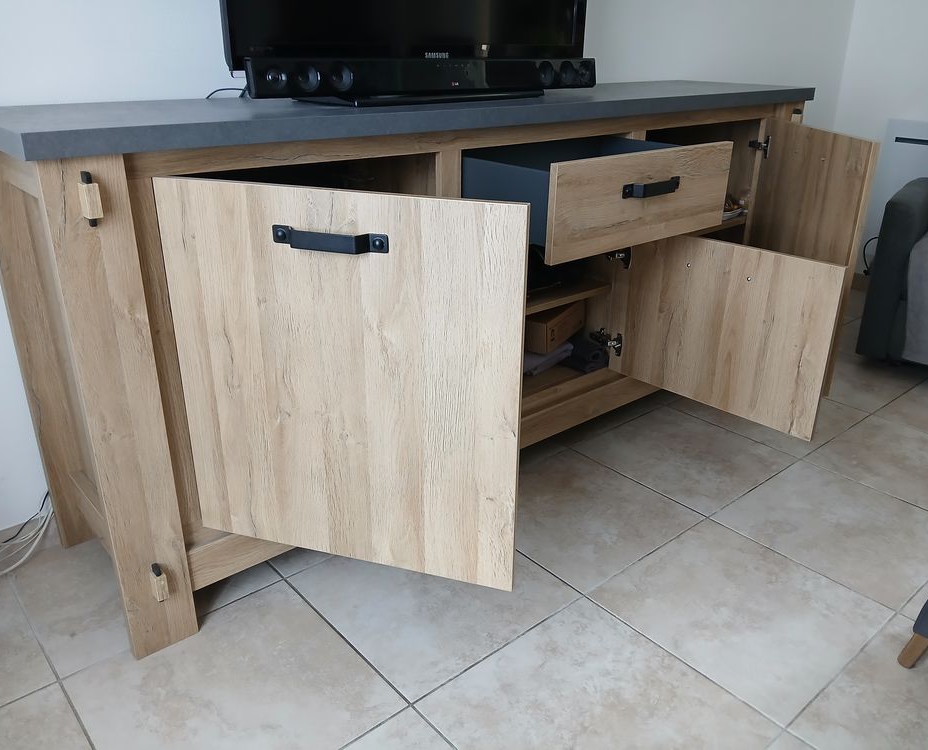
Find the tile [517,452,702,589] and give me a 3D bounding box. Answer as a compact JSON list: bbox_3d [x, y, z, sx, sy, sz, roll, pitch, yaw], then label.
[{"bbox_3d":[0.282,0.343,1.874,0.450,0.010,0.446,-18,29,-37],"label":"tile"}]

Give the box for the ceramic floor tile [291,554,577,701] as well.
[{"bbox_3d":[-0.064,0.456,1.604,0.450,0.010,0.446,-18,29,-37],"label":"ceramic floor tile"}]

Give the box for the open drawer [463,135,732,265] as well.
[{"bbox_3d":[0.273,-0.430,1.723,0.605,0.190,0.403,-19,30,-38],"label":"open drawer"}]

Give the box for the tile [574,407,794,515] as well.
[{"bbox_3d":[0.628,0.231,2.144,0.450,0.010,0.446,-18,29,-37],"label":"tile"}]

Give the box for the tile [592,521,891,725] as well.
[{"bbox_3d":[0.571,0.480,1.560,0.450,0.010,0.446,-18,29,-37],"label":"tile"}]

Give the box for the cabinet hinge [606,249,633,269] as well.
[{"bbox_3d":[0.408,-0.323,2.044,0.045,0.062,0.095,-19,30,-38],"label":"cabinet hinge"}]

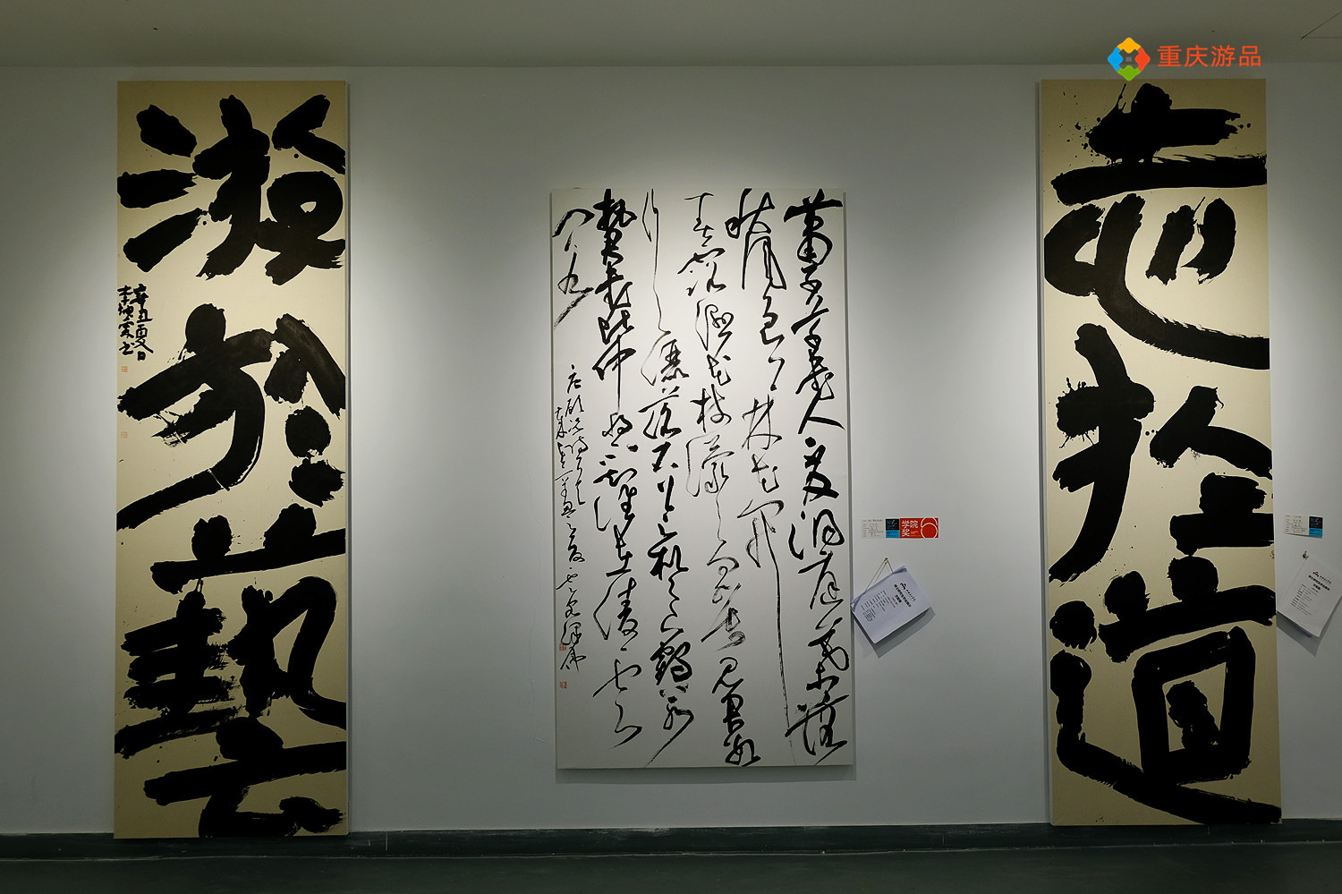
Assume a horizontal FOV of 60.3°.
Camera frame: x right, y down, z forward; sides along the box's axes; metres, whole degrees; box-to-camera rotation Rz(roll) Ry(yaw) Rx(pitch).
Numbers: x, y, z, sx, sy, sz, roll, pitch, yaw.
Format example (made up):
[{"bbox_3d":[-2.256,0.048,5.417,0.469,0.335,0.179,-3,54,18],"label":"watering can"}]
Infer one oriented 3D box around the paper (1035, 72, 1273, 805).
[{"bbox_3d":[2.159,0.010,5.106,1.000,3.282,0.040,0,-1,-1],"label":"paper"}]

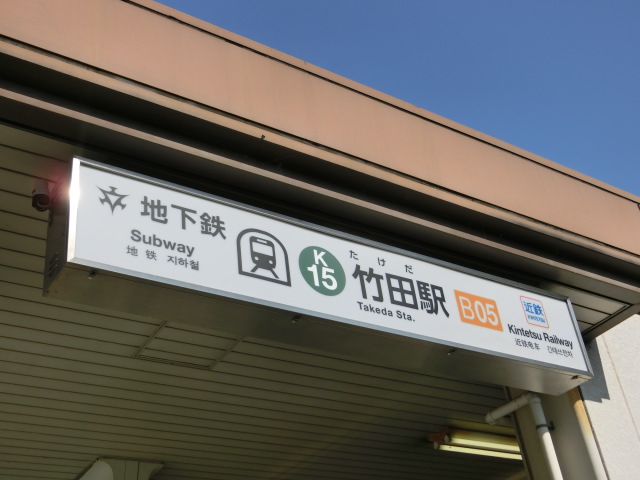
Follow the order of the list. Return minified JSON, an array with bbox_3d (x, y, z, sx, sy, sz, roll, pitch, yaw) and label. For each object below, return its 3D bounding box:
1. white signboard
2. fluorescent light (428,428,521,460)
[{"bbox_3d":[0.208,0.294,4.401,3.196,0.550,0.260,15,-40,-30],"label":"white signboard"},{"bbox_3d":[1.526,1.847,7.420,1.240,0.104,0.235,15,-40,-30],"label":"fluorescent light"}]

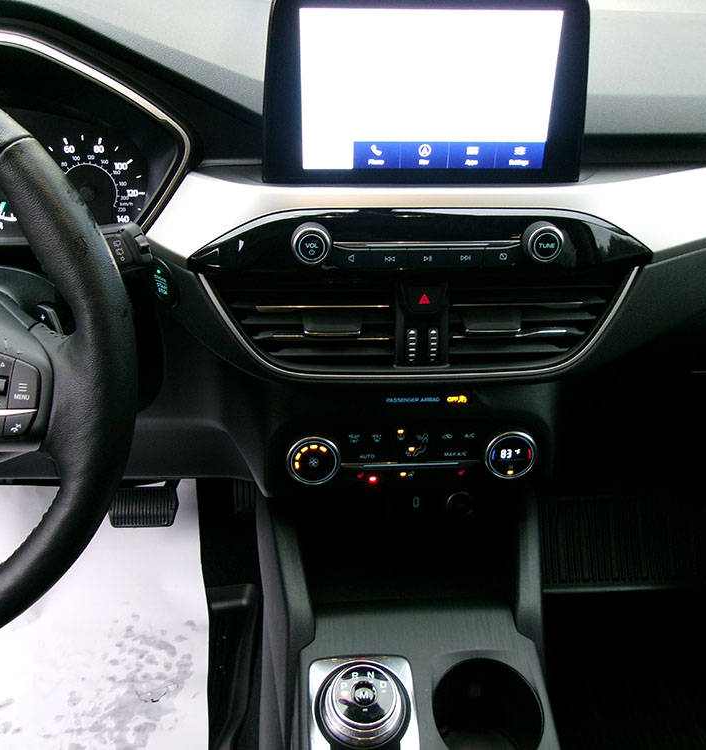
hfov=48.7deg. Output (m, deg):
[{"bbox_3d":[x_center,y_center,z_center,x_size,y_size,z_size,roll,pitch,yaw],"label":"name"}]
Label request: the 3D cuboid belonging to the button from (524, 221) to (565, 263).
[{"bbox_3d":[0.138,-0.096,0.565,0.028,0.028,0.016,-1,27,-3],"label":"button"}]

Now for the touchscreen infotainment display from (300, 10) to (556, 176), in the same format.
[{"bbox_3d":[0.052,-0.196,0.540,0.175,0.105,0.012,-1,30,-3],"label":"touchscreen infotainment display"}]

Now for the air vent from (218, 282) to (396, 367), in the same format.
[{"bbox_3d":[-0.036,-0.042,0.600,0.132,0.066,0.030,-1,27,-3],"label":"air vent"}]

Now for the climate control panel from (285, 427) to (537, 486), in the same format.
[{"bbox_3d":[0.048,0.066,0.639,0.203,0.051,0.020,-1,22,-3],"label":"climate control panel"}]

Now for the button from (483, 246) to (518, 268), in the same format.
[{"bbox_3d":[0.109,-0.087,0.577,0.025,0.017,0.008,-1,27,-3],"label":"button"}]

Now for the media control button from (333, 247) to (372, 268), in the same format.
[{"bbox_3d":[-0.001,-0.086,0.570,0.028,0.015,0.008,-1,27,-3],"label":"media control button"}]

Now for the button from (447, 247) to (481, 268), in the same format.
[{"bbox_3d":[0.082,-0.086,0.576,0.025,0.015,0.008,-1,27,-3],"label":"button"}]

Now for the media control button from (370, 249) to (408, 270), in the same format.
[{"bbox_3d":[0.027,-0.085,0.572,0.026,0.017,0.008,-1,27,-3],"label":"media control button"}]

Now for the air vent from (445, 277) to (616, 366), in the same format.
[{"bbox_3d":[0.139,-0.044,0.611,0.131,0.070,0.030,-1,27,-3],"label":"air vent"}]

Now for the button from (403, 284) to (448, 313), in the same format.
[{"bbox_3d":[0.054,-0.059,0.590,0.032,0.023,0.010,-1,27,-3],"label":"button"}]

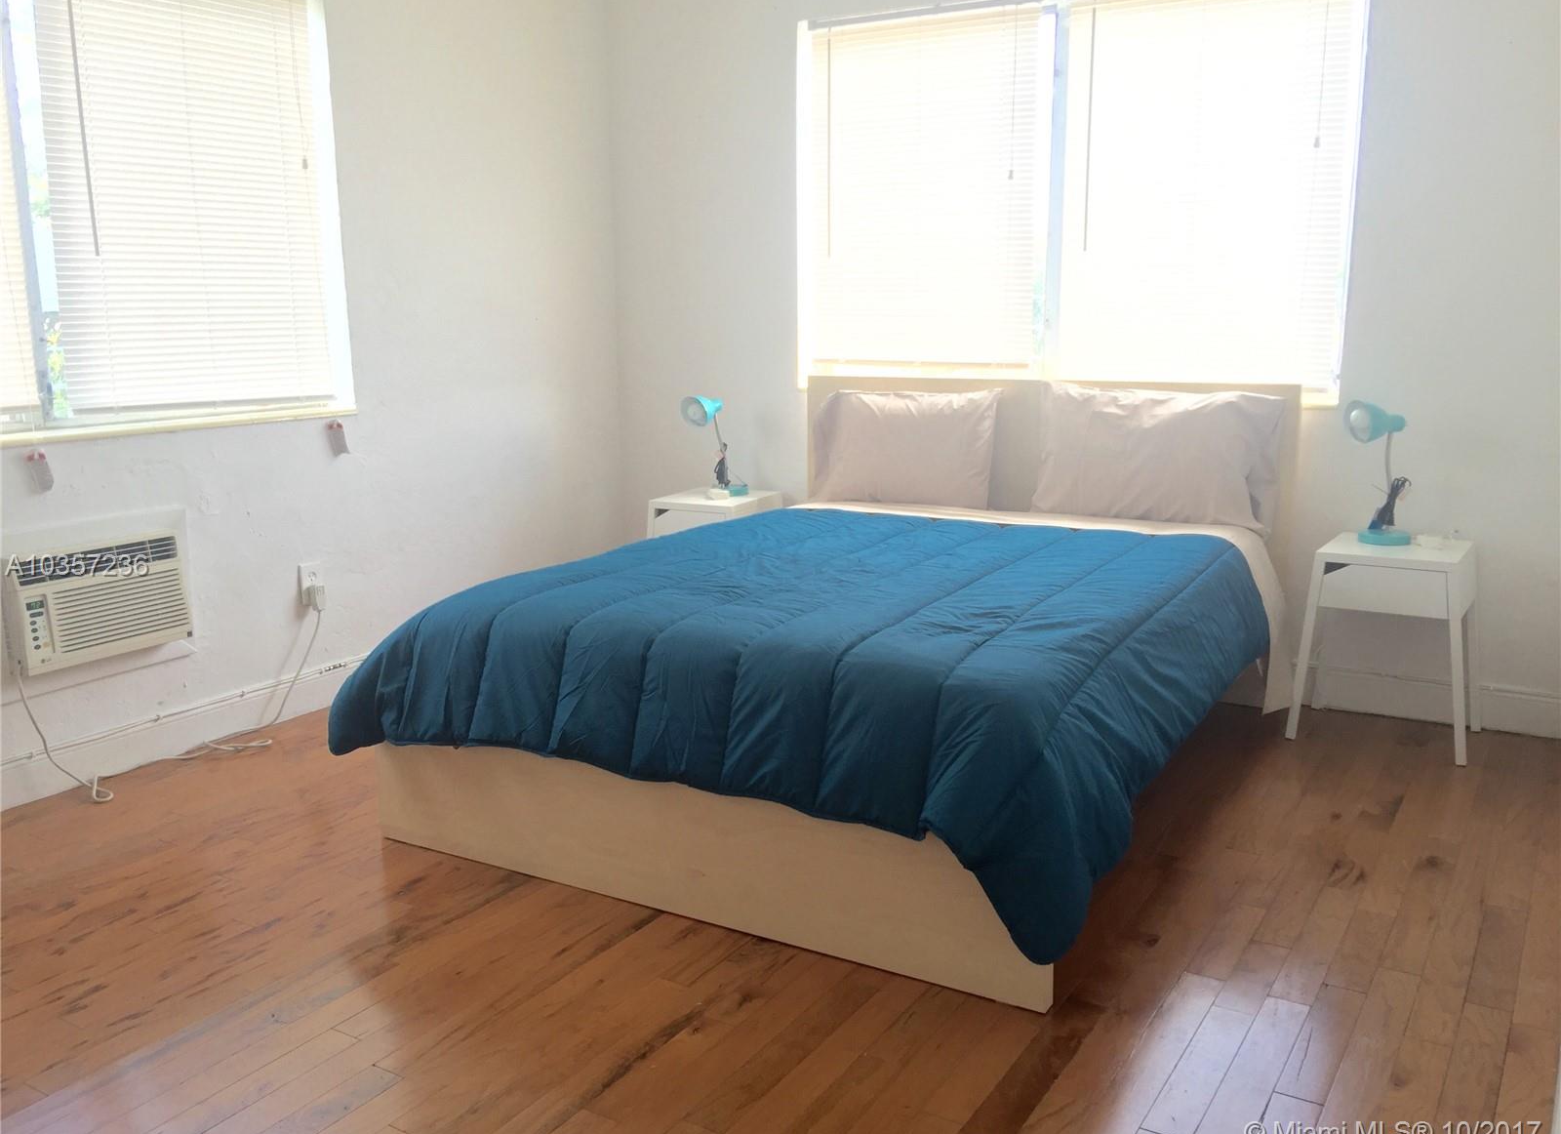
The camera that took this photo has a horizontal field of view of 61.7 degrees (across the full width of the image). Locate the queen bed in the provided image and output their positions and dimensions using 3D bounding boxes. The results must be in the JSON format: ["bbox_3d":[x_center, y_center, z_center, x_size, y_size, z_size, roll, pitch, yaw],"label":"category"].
[{"bbox_3d":[0.298,0.052,3.541,1.673,0.999,2.119,6,13,31],"label":"queen bed"}]

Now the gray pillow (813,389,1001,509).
[{"bbox_3d":[0.413,-0.397,4.422,0.670,0.405,0.160,6,-2,31],"label":"gray pillow"}]

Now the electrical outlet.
[{"bbox_3d":[-1.483,0.056,4.127,0.020,0.120,0.076,6,13,31],"label":"electrical outlet"}]

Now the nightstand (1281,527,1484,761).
[{"bbox_3d":[1.755,0.218,3.765,0.465,0.550,0.375,6,13,32],"label":"nightstand"}]

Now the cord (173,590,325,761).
[{"bbox_3d":[-1.546,0.316,3.933,0.160,0.380,0.610,6,13,31],"label":"cord"}]

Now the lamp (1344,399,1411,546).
[{"bbox_3d":[1.730,-0.275,3.768,0.210,0.410,0.150,-3,11,-11],"label":"lamp"}]

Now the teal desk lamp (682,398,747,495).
[{"bbox_3d":[-0.234,-0.464,4.957,0.150,0.385,0.240,9,14,40],"label":"teal desk lamp"}]

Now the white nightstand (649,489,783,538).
[{"bbox_3d":[-0.234,0.008,4.993,0.460,0.550,0.375,5,12,28],"label":"white nightstand"}]

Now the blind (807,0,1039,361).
[{"bbox_3d":[0.477,-1.302,4.541,0.875,1.220,0.040,6,13,31],"label":"blind"}]

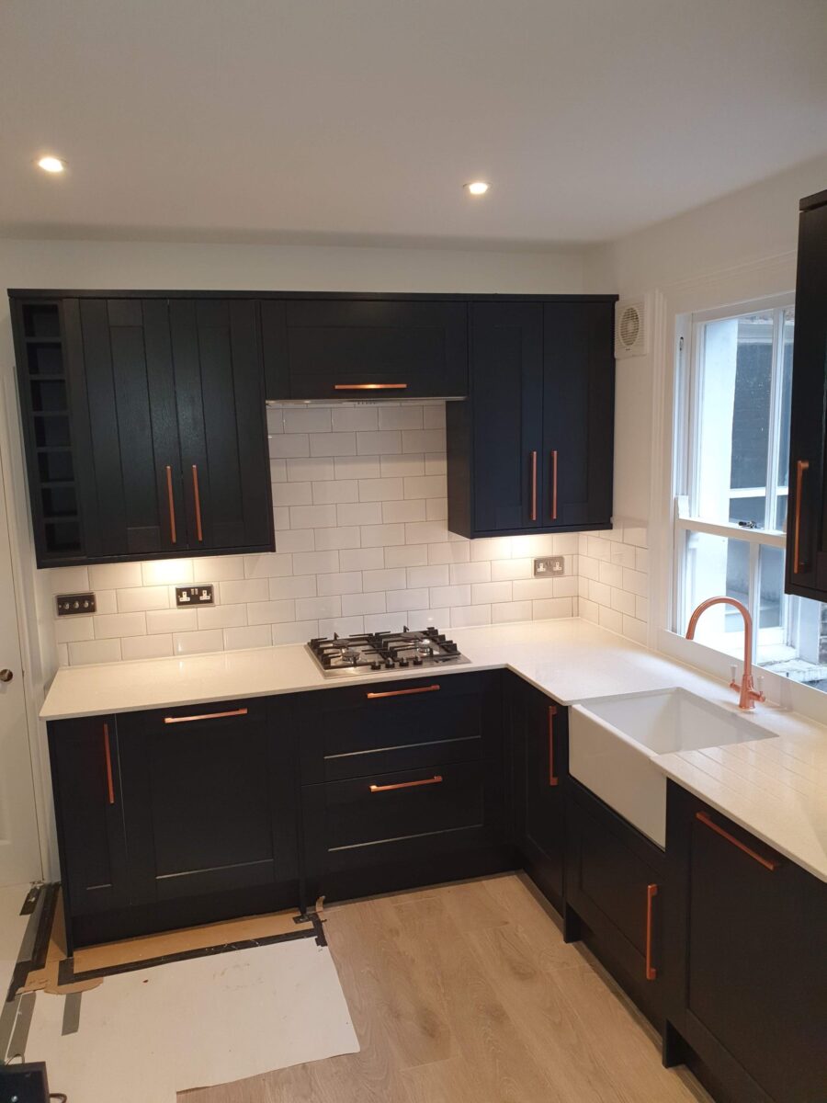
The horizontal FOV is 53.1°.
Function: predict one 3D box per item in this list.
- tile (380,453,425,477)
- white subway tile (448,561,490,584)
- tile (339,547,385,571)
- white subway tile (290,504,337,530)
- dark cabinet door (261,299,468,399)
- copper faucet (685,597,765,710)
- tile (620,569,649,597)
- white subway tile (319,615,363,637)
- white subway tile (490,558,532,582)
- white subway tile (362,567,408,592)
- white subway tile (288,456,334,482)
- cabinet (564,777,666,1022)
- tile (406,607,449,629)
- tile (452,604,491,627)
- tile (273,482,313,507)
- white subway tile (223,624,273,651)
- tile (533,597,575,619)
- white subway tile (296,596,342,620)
[{"bbox_3d":[-0.045,-0.374,3.612,0.200,0.100,0.010,-4,8,-16],"label":"tile"},{"bbox_3d":[0.260,0.100,3.765,0.200,0.100,0.010,-4,8,-16],"label":"white subway tile"},{"bbox_3d":[-0.225,0.035,3.584,0.198,0.098,0.010,-4,8,-16],"label":"tile"},{"bbox_3d":[-0.426,-0.149,3.529,0.200,0.100,0.010,-4,8,-16],"label":"white subway tile"},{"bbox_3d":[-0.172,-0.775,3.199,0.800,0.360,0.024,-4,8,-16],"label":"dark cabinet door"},{"bbox_3d":[0.954,0.319,2.572,0.251,0.364,0.166,-4,8,-16],"label":"copper faucet"},{"bbox_3d":[0.920,0.126,3.409,0.010,0.100,0.200,-4,8,-16],"label":"tile"},{"bbox_3d":[-0.314,0.338,3.624,0.200,0.100,0.010,-4,8,-16],"label":"white subway tile"},{"bbox_3d":[0.452,0.085,3.821,0.200,0.099,0.008,-4,9,-16],"label":"white subway tile"},{"bbox_3d":[-0.129,0.126,3.654,0.200,0.099,0.008,-4,9,-16],"label":"white subway tile"},{"bbox_3d":[-0.433,-0.348,3.495,0.200,0.099,0.008,-4,9,-16],"label":"white subway tile"},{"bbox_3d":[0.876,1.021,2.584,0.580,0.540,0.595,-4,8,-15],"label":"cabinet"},{"bbox_3d":[0.073,0.310,3.736,0.200,0.098,0.009,-4,8,-16],"label":"tile"},{"bbox_3d":[0.267,0.297,3.792,0.200,0.100,0.010,-4,8,-16],"label":"tile"},{"bbox_3d":[-0.523,-0.239,3.461,0.198,0.098,0.010,-4,8,-16],"label":"tile"},{"bbox_3d":[-0.700,0.364,3.503,0.199,0.097,0.010,-4,8,-16],"label":"white subway tile"},{"bbox_3d":[0.650,0.267,3.872,0.198,0.098,0.010,-4,8,-16],"label":"tile"},{"bbox_3d":[-0.411,0.244,3.556,0.198,0.098,0.010,-4,8,-16],"label":"white subway tile"}]

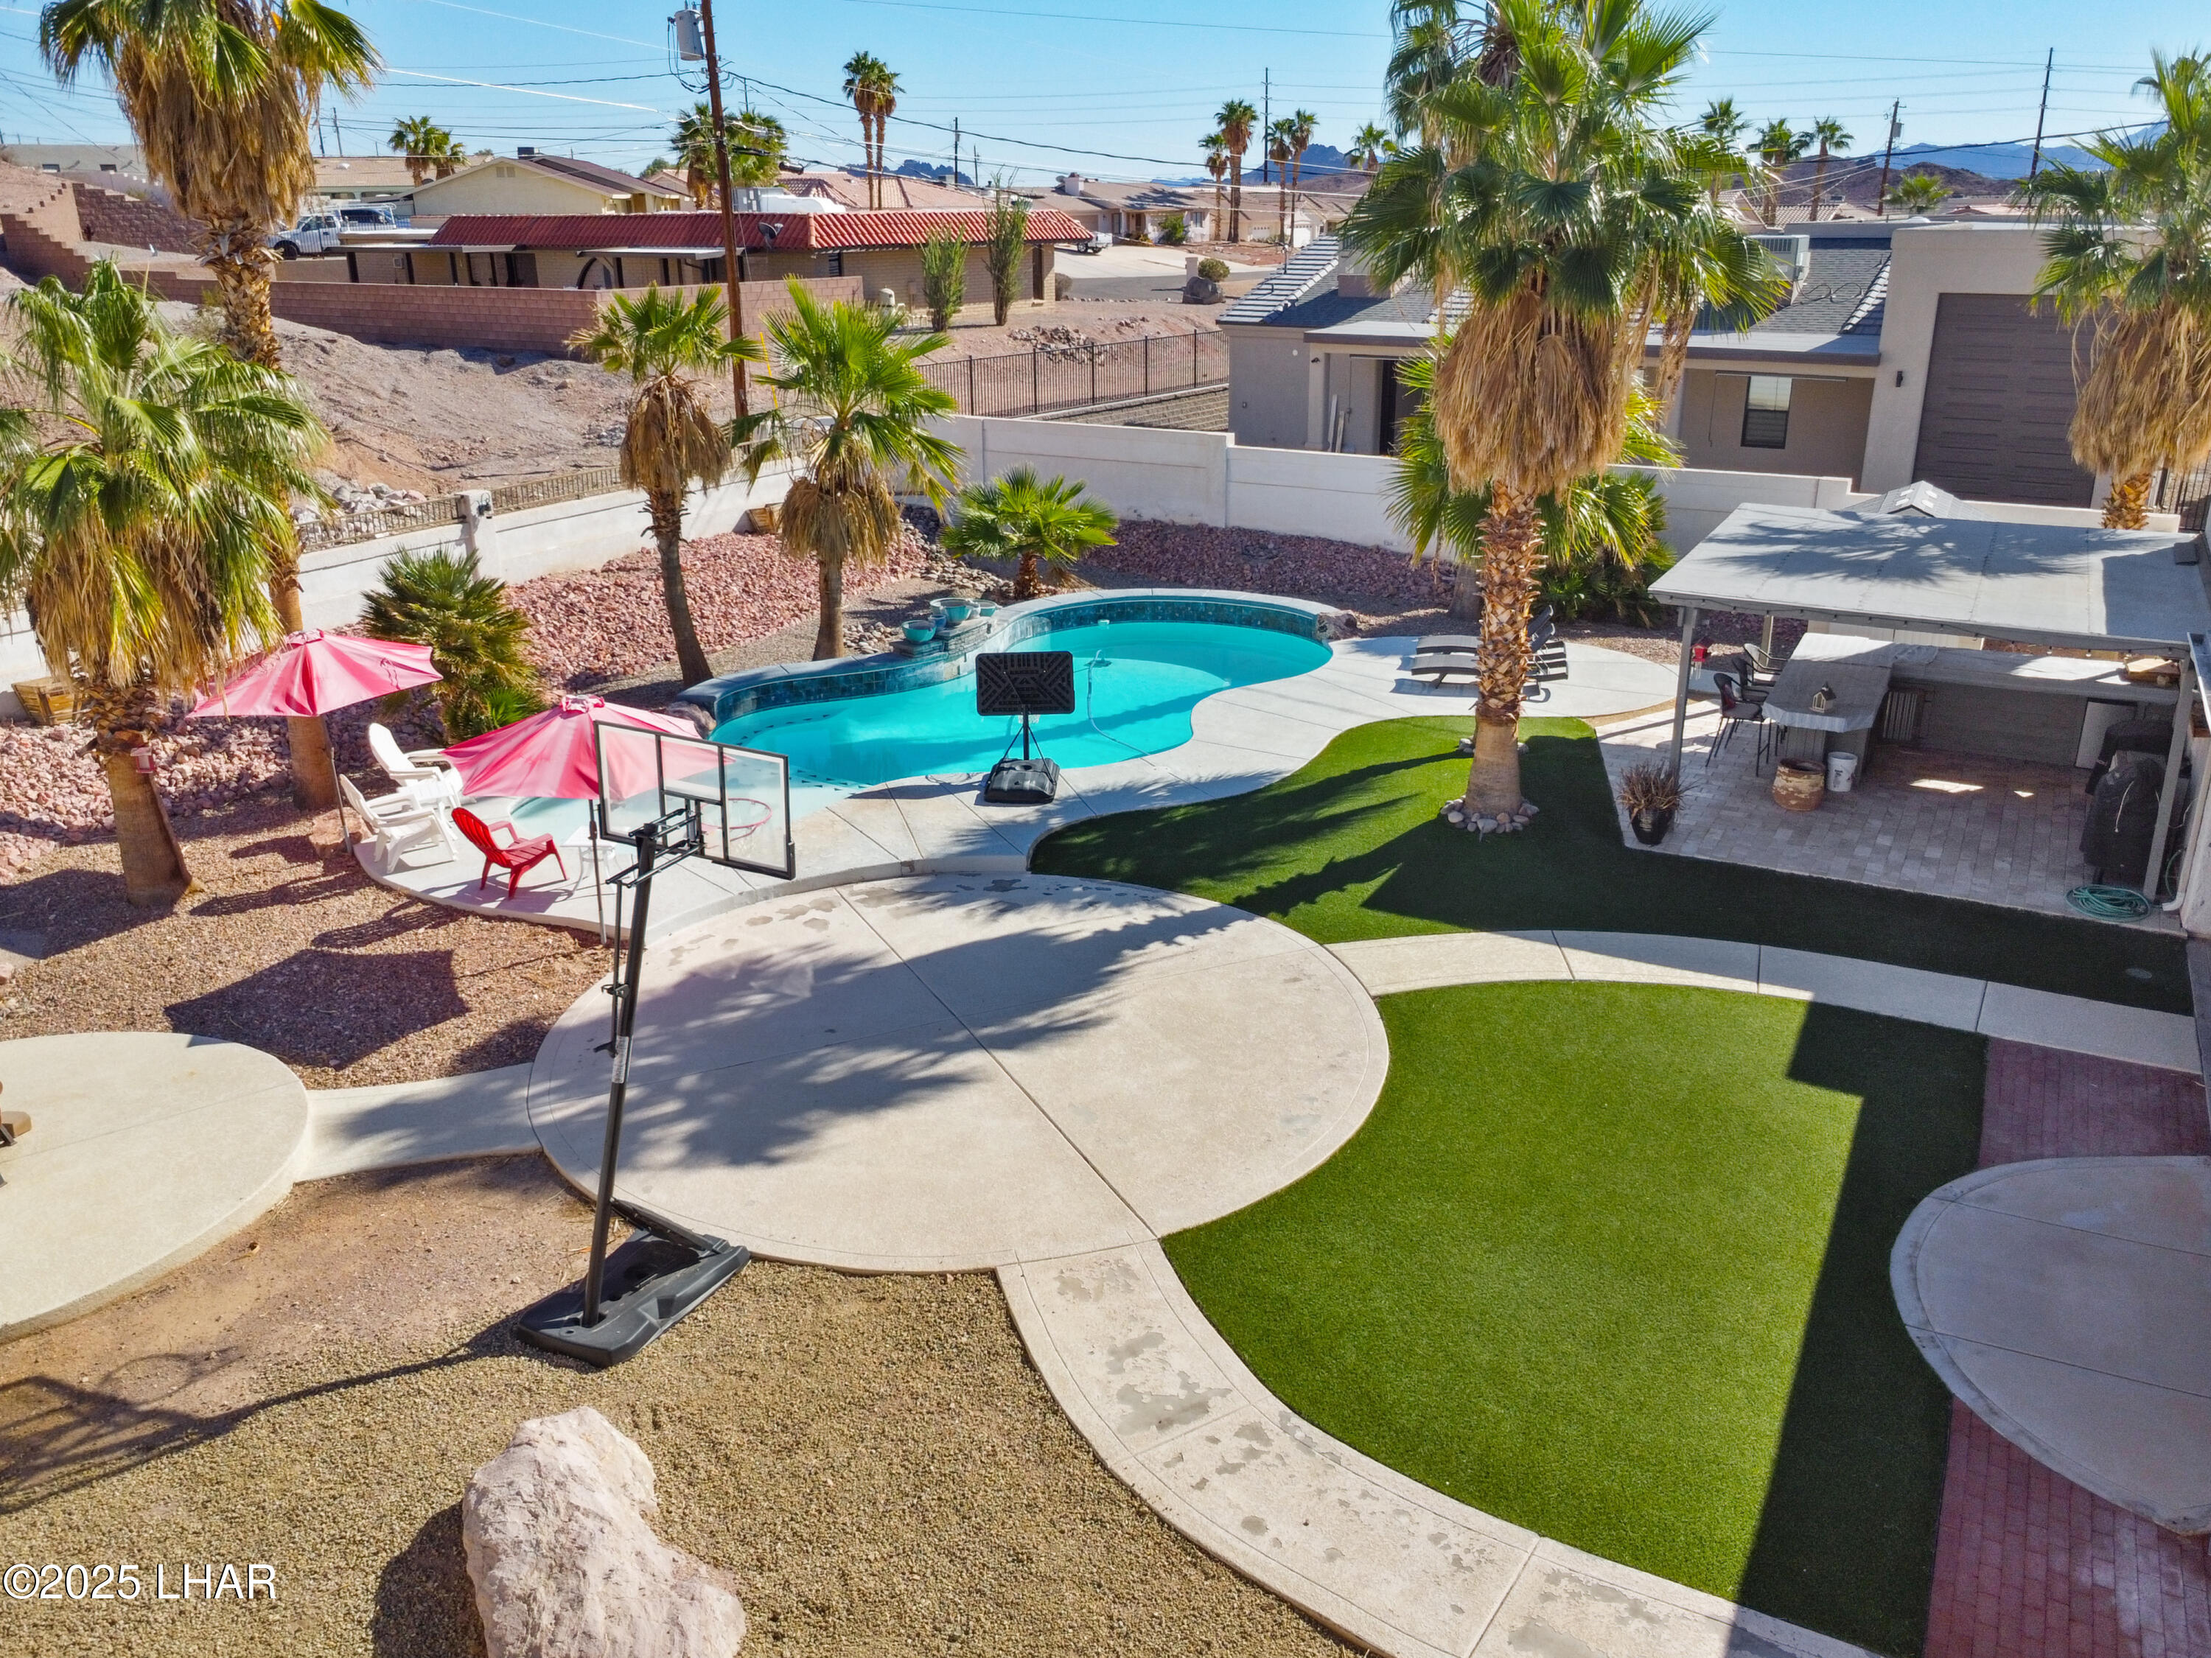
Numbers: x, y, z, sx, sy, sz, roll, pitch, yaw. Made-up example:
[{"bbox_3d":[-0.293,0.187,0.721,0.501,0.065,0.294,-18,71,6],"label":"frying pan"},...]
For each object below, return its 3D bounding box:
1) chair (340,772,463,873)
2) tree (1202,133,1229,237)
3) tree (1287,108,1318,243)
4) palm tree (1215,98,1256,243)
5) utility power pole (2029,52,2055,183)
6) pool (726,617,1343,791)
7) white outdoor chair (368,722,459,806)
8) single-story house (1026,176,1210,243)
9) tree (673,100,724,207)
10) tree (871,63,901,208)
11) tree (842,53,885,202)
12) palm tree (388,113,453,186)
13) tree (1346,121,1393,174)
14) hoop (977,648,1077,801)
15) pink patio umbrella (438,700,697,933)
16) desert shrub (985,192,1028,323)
[{"bbox_3d":[-6.984,-0.121,15.177,0.850,0.960,0.760,-13,23,-31],"label":"chair"},{"bbox_3d":[8.678,-48.807,116.634,2.300,7.457,2.300,-1,21,0],"label":"tree"},{"bbox_3d":[14.160,-46.923,110.343,2.600,9.040,2.600,-1,21,0],"label":"tree"},{"bbox_3d":[9.798,-49.443,115.202,3.300,10.000,3.300,-1,19,0],"label":"palm tree"},{"bbox_3d":[80.932,-59.266,133.349,0.550,15.400,0.550,-1,19,0],"label":"utility power pole"},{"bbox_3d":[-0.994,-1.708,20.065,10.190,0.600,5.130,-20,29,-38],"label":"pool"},{"bbox_3d":[-7.469,-0.629,16.658,0.850,0.960,0.760,-4,19,-8],"label":"white outdoor chair"},{"bbox_3d":[0.729,-50.840,126.208,14.000,4.689,11.000,-3,22,-7],"label":"single-story house"},{"bbox_3d":[-21.611,-34.795,83.069,3.000,8.500,3.000,-1,19,0],"label":"tree"},{"bbox_3d":[-14.955,-45.506,104.790,2.400,12.400,2.400,-1,19,0],"label":"tree"},{"bbox_3d":[-13.248,-37.263,87.425,2.500,12.730,2.500,-1,22,0],"label":"tree"},{"bbox_3d":[-38.099,-36.093,86.447,3.300,7.590,3.300,-1,22,0],"label":"palm tree"},{"bbox_3d":[18.123,-44.104,106.742,2.800,9.140,2.800,-1,22,0],"label":"tree"},{"bbox_3d":[-0.900,-1.234,17.402,1.100,1.460,1.580,-1,19,0],"label":"hoop"},{"bbox_3d":[-4.534,-0.060,13.694,2.600,2.340,2.600,-1,22,0],"label":"pink patio umbrella"},{"bbox_3d":[-3.376,-19.821,53.298,1.600,4.300,1.600,-1,19,0],"label":"desert shrub"}]

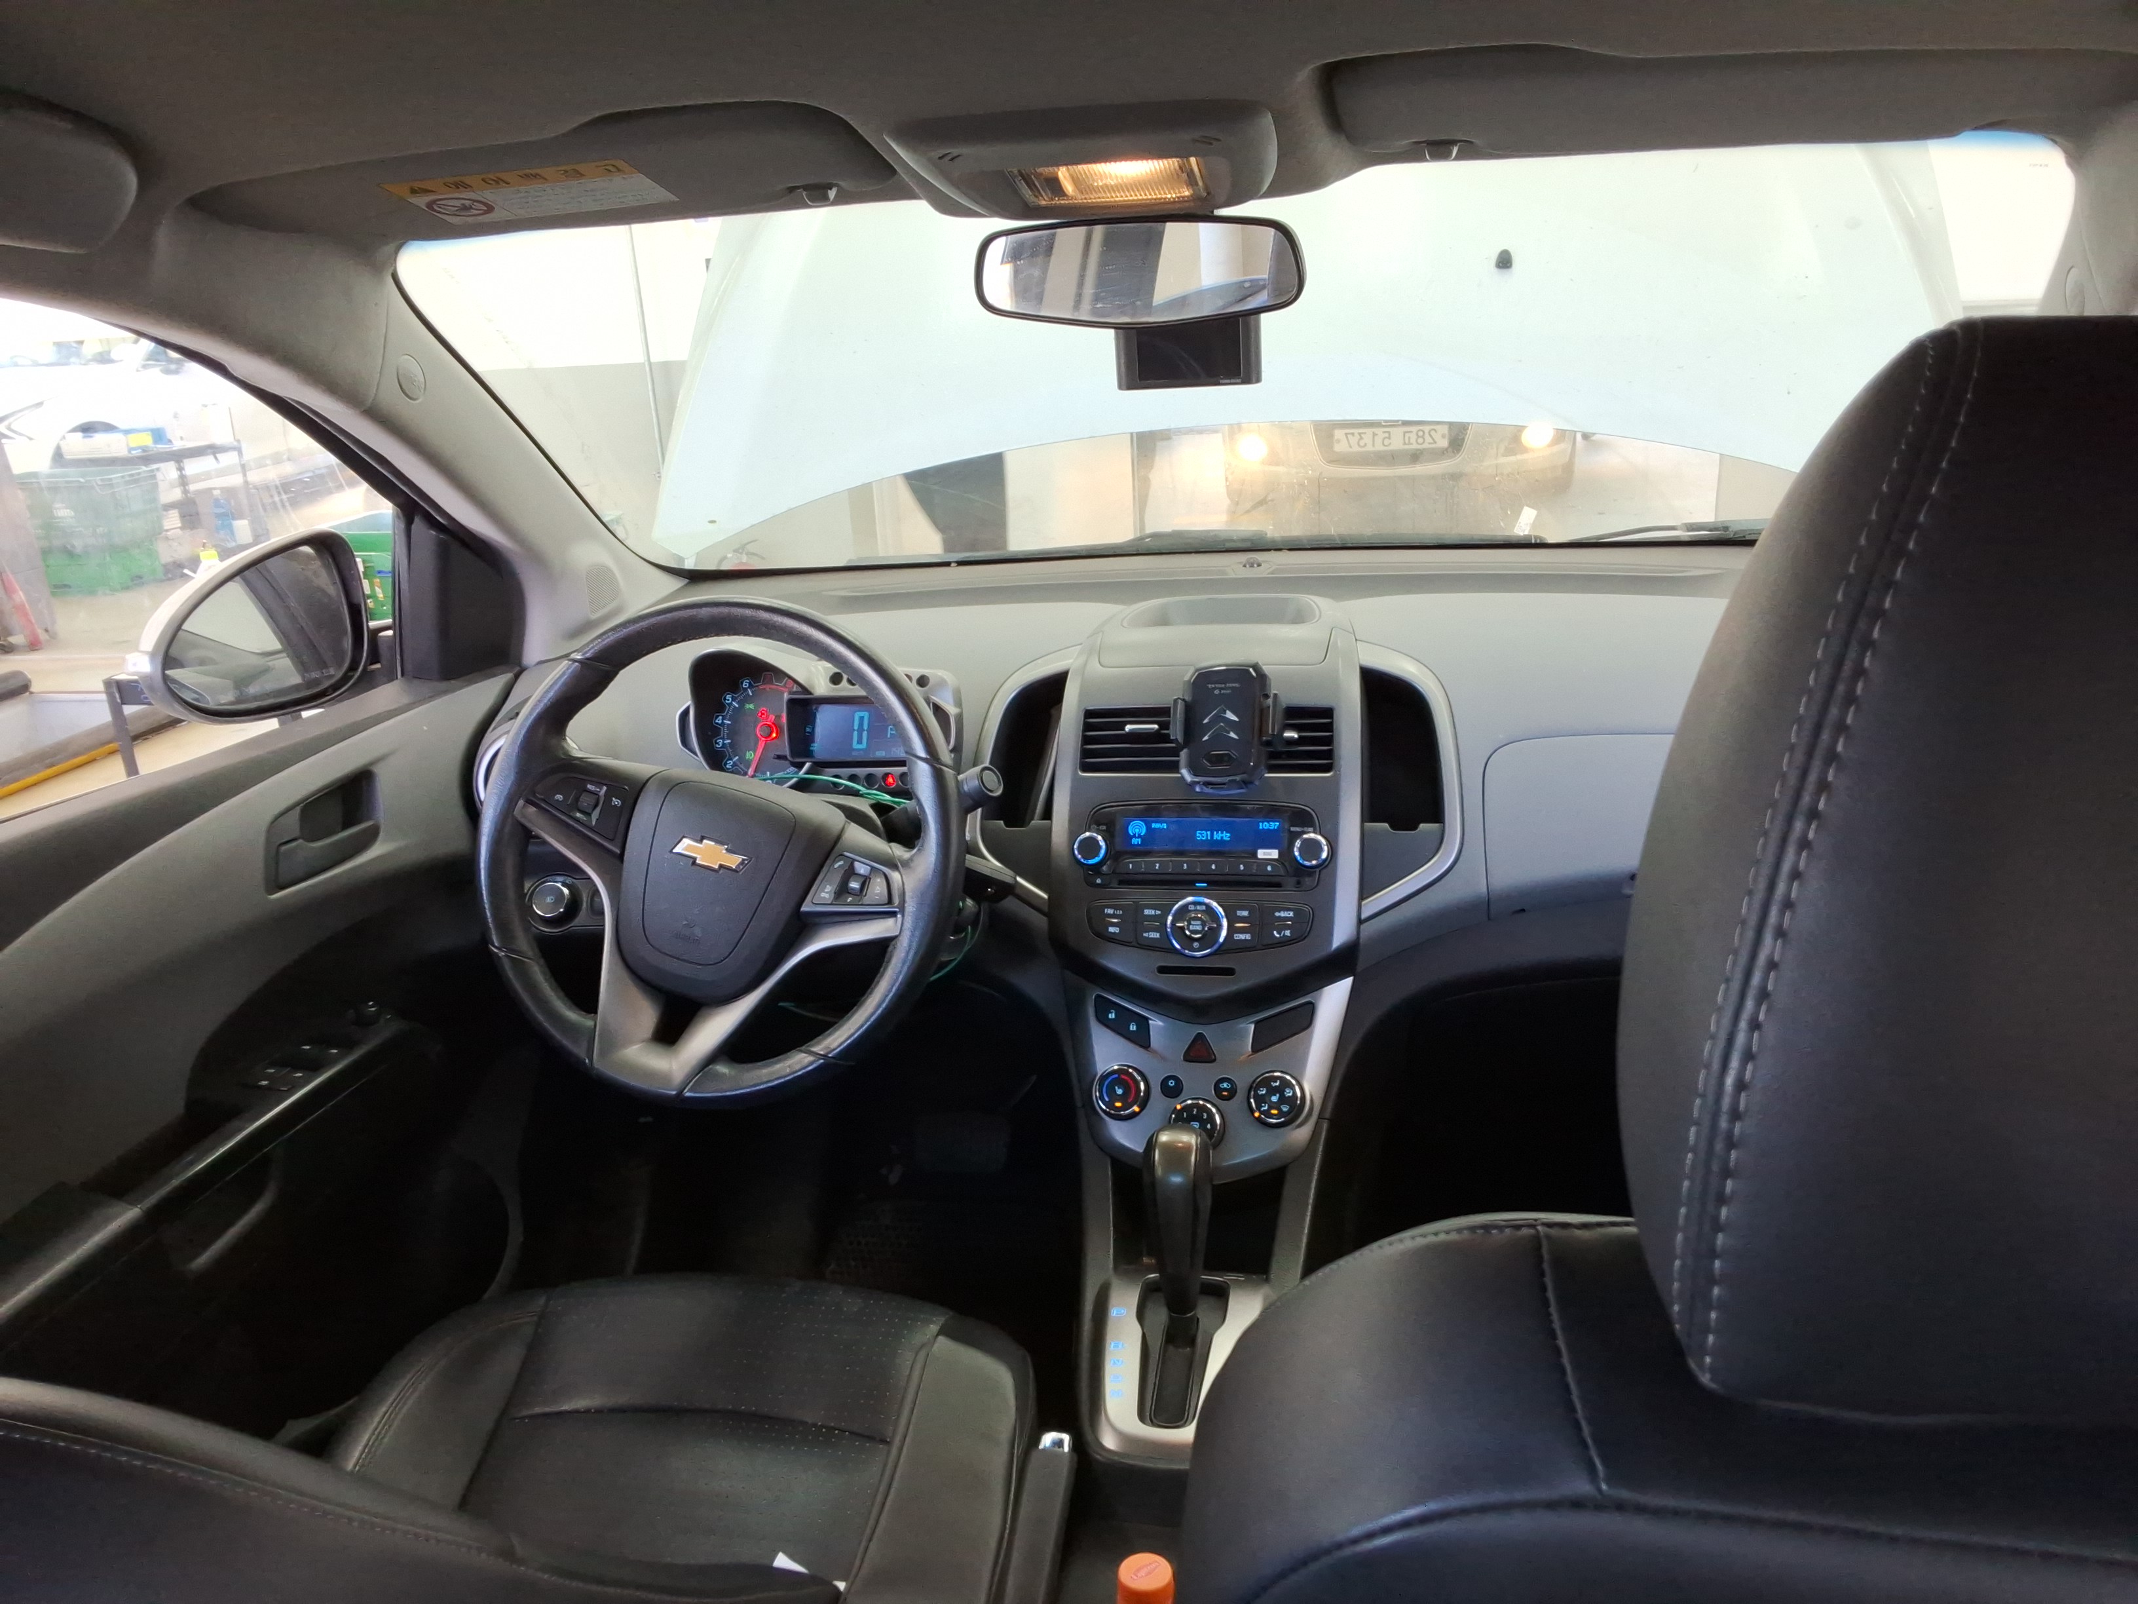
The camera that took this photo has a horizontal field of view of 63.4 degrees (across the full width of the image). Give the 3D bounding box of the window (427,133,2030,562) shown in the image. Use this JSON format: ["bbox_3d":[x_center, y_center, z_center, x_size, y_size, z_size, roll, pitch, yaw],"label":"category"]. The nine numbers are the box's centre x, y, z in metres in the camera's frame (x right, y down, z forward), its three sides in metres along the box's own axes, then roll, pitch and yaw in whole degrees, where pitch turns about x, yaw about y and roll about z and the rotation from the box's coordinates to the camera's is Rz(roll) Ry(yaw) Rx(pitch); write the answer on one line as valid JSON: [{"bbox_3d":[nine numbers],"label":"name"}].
[{"bbox_3d":[0.117,-0.325,1.390,1.220,0.110,0.660,0,-12,12],"label":"window"}]

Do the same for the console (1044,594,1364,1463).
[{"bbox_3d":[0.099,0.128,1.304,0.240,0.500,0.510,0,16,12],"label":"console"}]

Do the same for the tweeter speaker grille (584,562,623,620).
[{"bbox_3d":[-0.468,-0.212,1.739,0.045,0.062,0.012,-12,4,-29],"label":"tweeter speaker grille"}]

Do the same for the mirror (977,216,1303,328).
[{"bbox_3d":[0.048,-0.332,1.088,0.224,0.066,0.042,9,22,26],"label":"mirror"}]

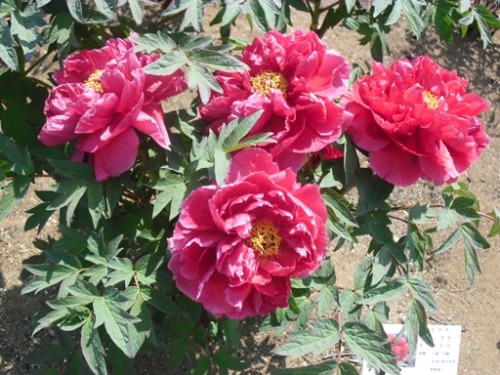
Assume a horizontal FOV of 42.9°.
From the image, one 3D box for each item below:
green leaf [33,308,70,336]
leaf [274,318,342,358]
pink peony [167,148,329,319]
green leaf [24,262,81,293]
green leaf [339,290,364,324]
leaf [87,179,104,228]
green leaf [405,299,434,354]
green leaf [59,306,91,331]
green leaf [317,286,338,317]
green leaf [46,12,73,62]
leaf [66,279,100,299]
[{"bbox_3d":[-0.244,0.166,0.780,0.052,0.010,0.026,-32,53,-19],"label":"green leaf"},{"bbox_3d":[0.073,0.194,0.800,0.086,0.018,0.037,-16,56,-4],"label":"leaf"},{"bbox_3d":[-0.002,0.055,0.740,0.175,0.105,0.170,-3,73,-3],"label":"pink peony"},{"bbox_3d":[-0.247,0.113,0.790,0.072,0.014,0.043,-11,49,-2],"label":"green leaf"},{"bbox_3d":[0.136,0.162,0.870,0.028,0.015,0.045,18,70,7],"label":"green leaf"},{"bbox_3d":[-0.202,0.021,0.830,0.023,0.014,0.071,-6,67,-3],"label":"leaf"},{"bbox_3d":[0.213,0.175,0.800,0.034,0.074,0.022,-11,8,-5],"label":"green leaf"},{"bbox_3d":[-0.215,0.161,0.780,0.046,0.020,0.021,-18,59,15],"label":"green leaf"},{"bbox_3d":[0.100,0.155,0.860,0.027,0.015,0.041,13,70,5],"label":"green leaf"},{"bbox_3d":[-0.285,-0.224,0.950,0.037,0.070,0.020,0,8,0],"label":"green leaf"},{"bbox_3d":[-0.202,0.122,0.770,0.049,0.010,0.025,13,45,22],"label":"leaf"}]

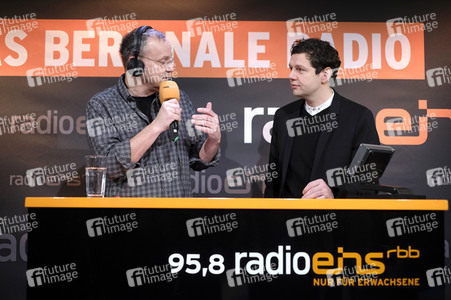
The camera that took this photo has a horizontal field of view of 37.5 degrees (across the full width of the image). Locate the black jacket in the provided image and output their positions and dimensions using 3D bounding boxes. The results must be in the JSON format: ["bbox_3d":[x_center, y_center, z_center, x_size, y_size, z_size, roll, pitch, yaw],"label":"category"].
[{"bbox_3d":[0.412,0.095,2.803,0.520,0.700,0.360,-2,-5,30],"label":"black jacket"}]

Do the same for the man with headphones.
[{"bbox_3d":[-0.313,0.379,2.691,0.560,1.790,0.430,2,-5,-26],"label":"man with headphones"}]

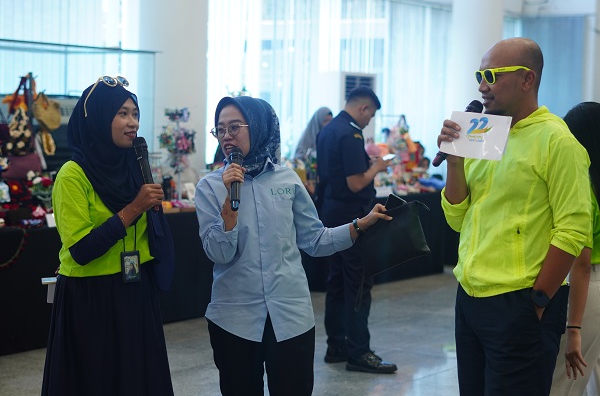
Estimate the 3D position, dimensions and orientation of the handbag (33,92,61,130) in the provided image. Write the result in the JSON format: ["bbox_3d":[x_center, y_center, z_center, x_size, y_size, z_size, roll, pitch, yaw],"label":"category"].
[{"bbox_3d":[-1.724,-0.588,8.500,0.190,0.250,0.100,-1,4,-23],"label":"handbag"}]

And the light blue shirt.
[{"bbox_3d":[-0.099,0.197,4.680,0.580,0.680,0.340,1,4,0],"label":"light blue shirt"}]

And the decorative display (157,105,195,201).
[{"bbox_3d":[-0.941,-0.334,9.600,0.290,0.700,0.280,-1,4,-18],"label":"decorative display"}]

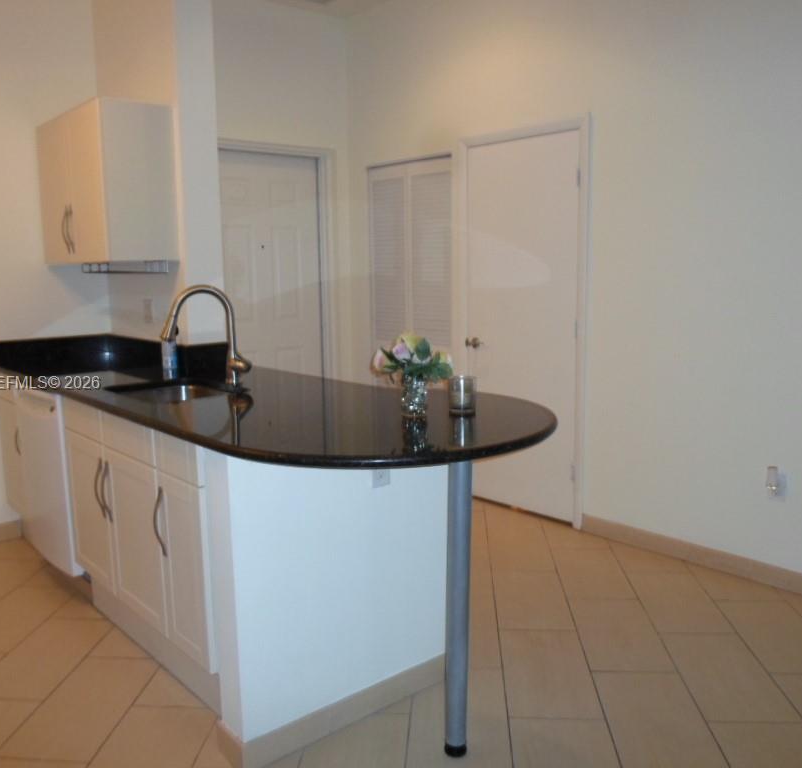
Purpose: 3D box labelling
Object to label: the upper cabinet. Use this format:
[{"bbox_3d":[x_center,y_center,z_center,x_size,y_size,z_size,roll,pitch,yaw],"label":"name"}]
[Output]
[{"bbox_3d":[-1.418,-0.917,3.536,0.322,0.676,0.863,-8,11,-41],"label":"upper cabinet"}]

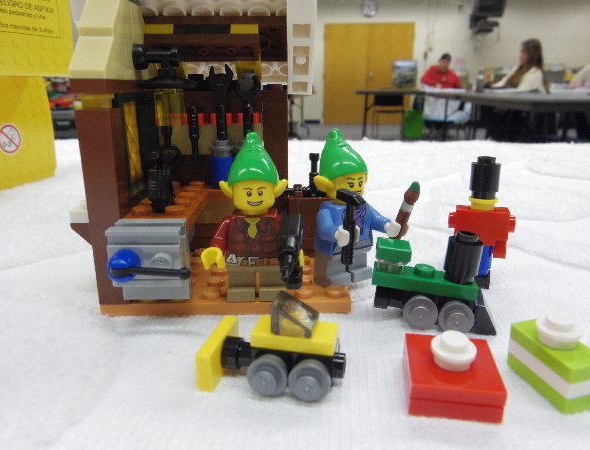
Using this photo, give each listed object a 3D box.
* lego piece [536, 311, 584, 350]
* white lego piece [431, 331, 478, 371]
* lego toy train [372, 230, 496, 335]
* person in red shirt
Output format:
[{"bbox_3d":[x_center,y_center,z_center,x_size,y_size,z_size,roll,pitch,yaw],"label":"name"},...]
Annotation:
[{"bbox_3d":[0.050,0.020,0.089,0.008,0.005,0.008,-6,18,-12],"label":"lego piece"},{"bbox_3d":[0.029,0.023,0.087,0.008,0.005,0.008,2,19,9],"label":"white lego piece"},{"bbox_3d":[0.034,0.012,0.112,0.030,0.022,0.018,8,17,9],"label":"lego toy train"},{"bbox_3d":[2.030,-1.755,6.530,0.600,1.200,0.650,2,17,8],"label":"person in red shirt"}]

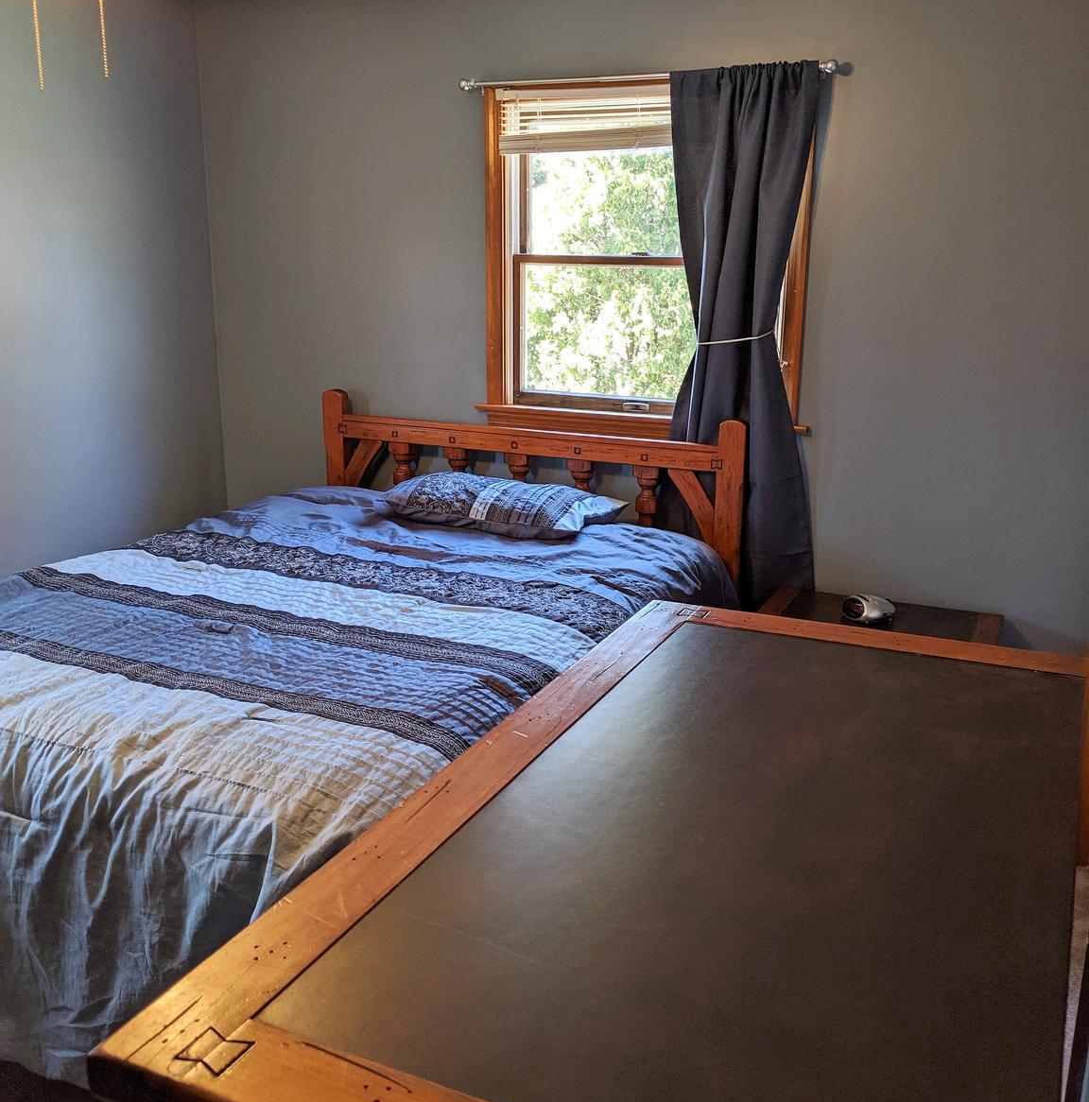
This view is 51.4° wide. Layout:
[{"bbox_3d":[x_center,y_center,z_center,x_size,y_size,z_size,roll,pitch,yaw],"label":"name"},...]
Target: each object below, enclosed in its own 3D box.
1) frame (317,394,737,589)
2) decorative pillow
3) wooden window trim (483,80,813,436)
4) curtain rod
[{"bbox_3d":[-0.085,0.043,3.847,1.495,1.109,0.080,7,16,24],"label":"frame"},{"bbox_3d":[-0.130,-0.153,3.526,0.680,0.140,0.370,7,16,24],"label":"decorative pillow"},{"bbox_3d":[0.286,-0.894,3.543,1.070,1.107,0.100,7,16,24],"label":"wooden window trim"},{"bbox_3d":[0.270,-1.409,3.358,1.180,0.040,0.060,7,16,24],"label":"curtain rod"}]

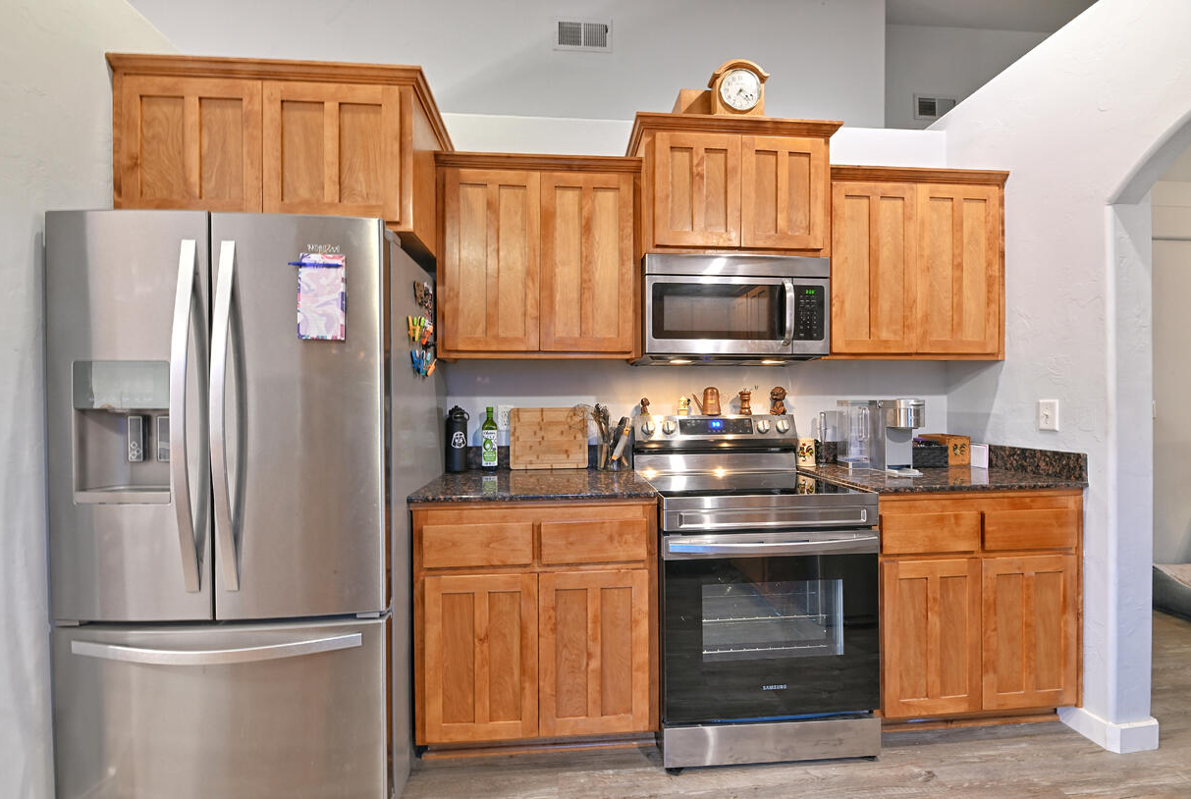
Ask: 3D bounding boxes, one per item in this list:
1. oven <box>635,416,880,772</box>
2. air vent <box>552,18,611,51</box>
[{"bbox_3d":[0.584,0.667,1.905,0.762,1.190,0.700,0,0,-4],"label":"oven"},{"bbox_3d":[-0.077,-2.259,2.893,0.355,0.203,0.025,0,0,-4],"label":"air vent"}]

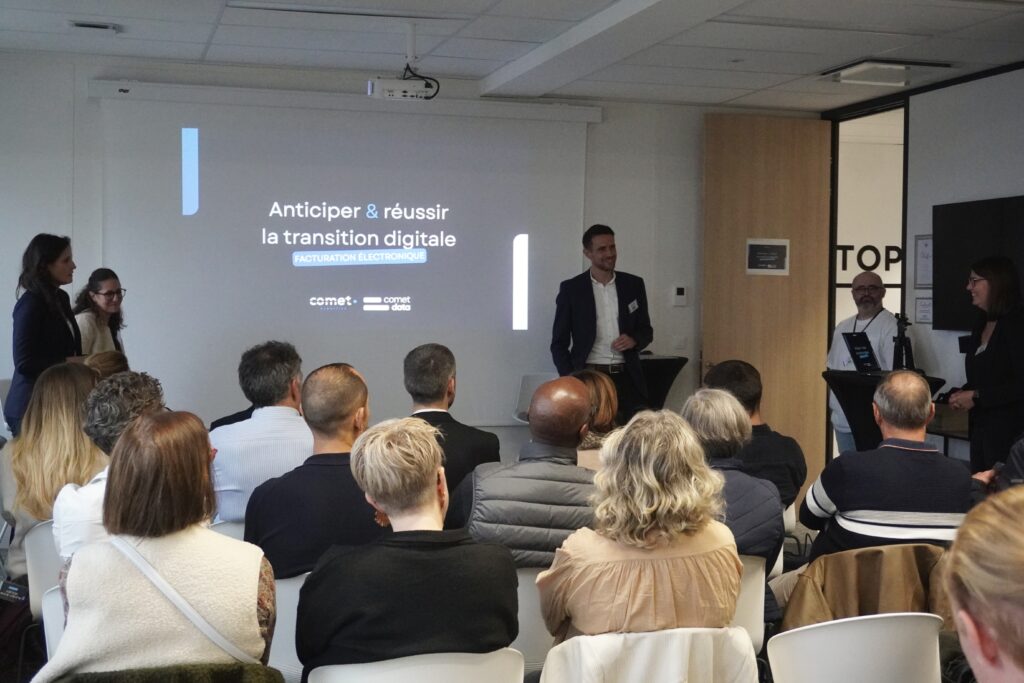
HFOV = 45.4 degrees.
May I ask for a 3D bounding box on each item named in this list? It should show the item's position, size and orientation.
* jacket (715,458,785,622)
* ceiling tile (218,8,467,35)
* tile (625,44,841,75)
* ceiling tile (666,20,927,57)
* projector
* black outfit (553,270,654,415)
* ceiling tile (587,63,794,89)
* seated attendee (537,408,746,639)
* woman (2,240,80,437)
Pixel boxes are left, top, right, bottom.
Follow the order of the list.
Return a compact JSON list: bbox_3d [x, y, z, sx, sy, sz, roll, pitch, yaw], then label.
[{"bbox_3d":[0.593,0.589,3.600,0.460,0.580,0.360,0,3,-14],"label":"jacket"},{"bbox_3d":[-0.847,-1.625,6.184,1.209,0.020,0.430,-1,3,-17],"label":"ceiling tile"},{"bbox_3d":[1.230,-1.544,6.685,1.209,0.020,0.599,-1,3,-17],"label":"tile"},{"bbox_3d":[1.404,-1.515,6.112,1.209,0.020,0.599,-1,3,-17],"label":"ceiling tile"},{"bbox_3d":[-0.562,-1.214,5.888,0.318,0.095,0.240,-1,3,-18],"label":"projector"},{"bbox_3d":[0.476,0.375,6.500,0.520,1.530,0.310,0,3,-5],"label":"black outfit"},{"bbox_3d":[1.007,-1.486,6.845,1.143,0.025,0.525,-1,3,-18],"label":"ceiling tile"},{"bbox_3d":[0.211,0.742,2.899,0.460,1.240,0.800,-1,3,-17],"label":"seated attendee"},{"bbox_3d":[-2.077,0.397,5.437,0.330,1.740,0.460,0,2,-10],"label":"woman"}]

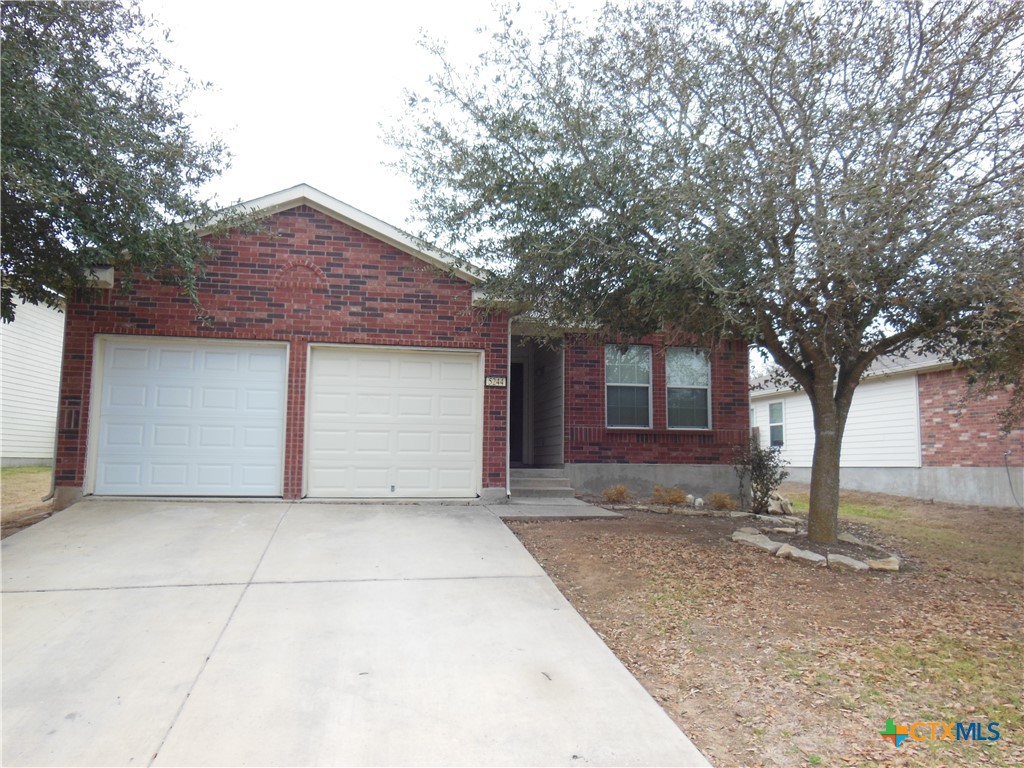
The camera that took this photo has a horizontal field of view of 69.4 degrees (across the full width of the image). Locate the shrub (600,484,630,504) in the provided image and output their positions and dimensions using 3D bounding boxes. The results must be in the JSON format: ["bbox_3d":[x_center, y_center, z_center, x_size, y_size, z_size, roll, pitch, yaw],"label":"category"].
[{"bbox_3d":[1.702,1.810,12.220,0.430,0.290,0.400,2,-6,-11],"label":"shrub"}]

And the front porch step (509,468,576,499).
[{"bbox_3d":[0.346,1.635,12.251,1.275,0.450,0.620,2,-6,-11],"label":"front porch step"}]

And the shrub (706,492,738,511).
[{"bbox_3d":[3.577,1.988,12.567,0.480,0.300,0.430,2,-6,-11],"label":"shrub"}]

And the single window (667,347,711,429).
[{"bbox_3d":[3.198,0.091,13.361,0.880,1.495,0.100,2,-6,-11],"label":"single window"}]

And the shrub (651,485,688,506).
[{"bbox_3d":[2.649,1.864,12.399,0.560,0.330,0.450,2,-6,-11],"label":"shrub"}]

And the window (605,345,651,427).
[{"bbox_3d":[2.086,0.056,13.148,0.880,1.495,0.100,2,-6,-11],"label":"window"}]

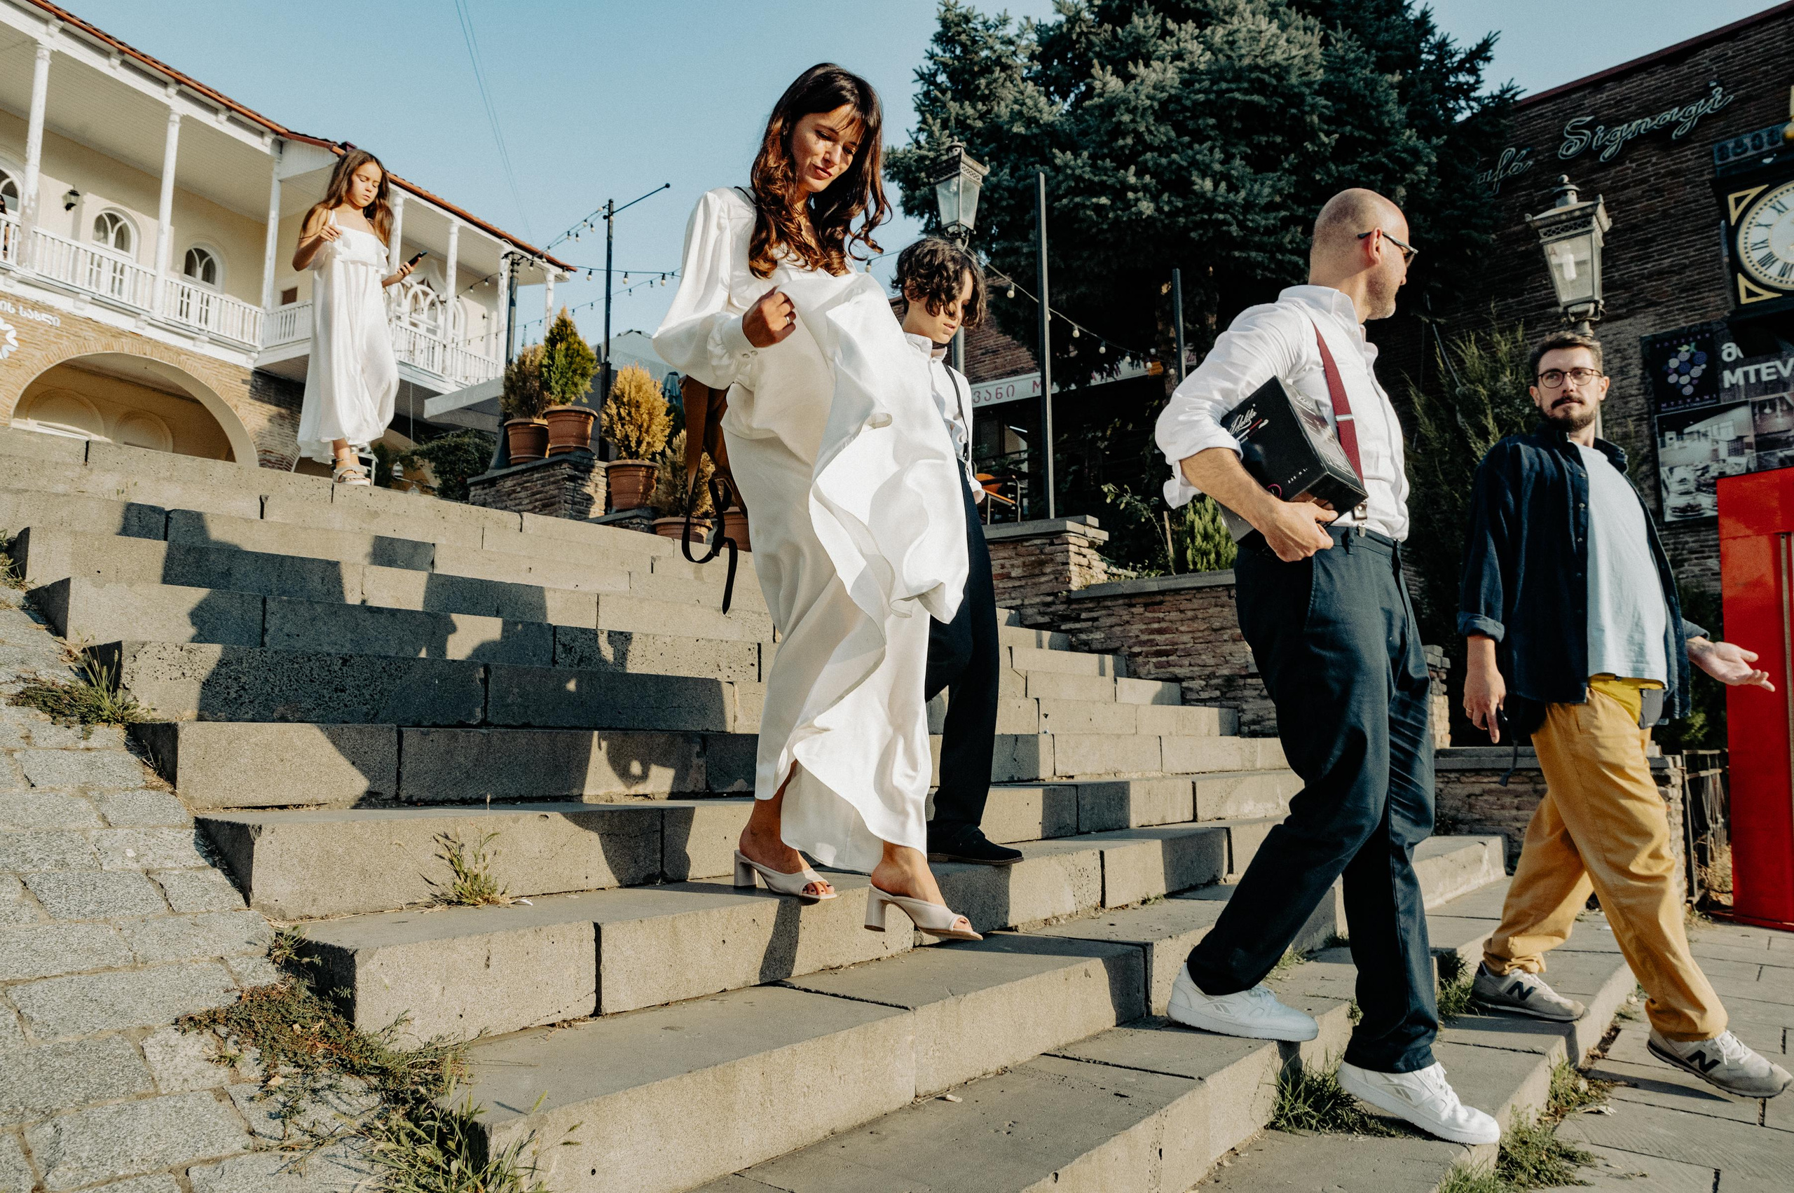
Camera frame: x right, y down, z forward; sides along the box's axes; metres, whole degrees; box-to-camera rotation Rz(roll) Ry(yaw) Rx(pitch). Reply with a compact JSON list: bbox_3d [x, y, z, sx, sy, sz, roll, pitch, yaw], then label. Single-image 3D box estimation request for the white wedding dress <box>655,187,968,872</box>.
[{"bbox_3d":[-0.118,-0.165,2.156,0.456,1.246,0.517,7,-11,-44],"label":"white wedding dress"}]

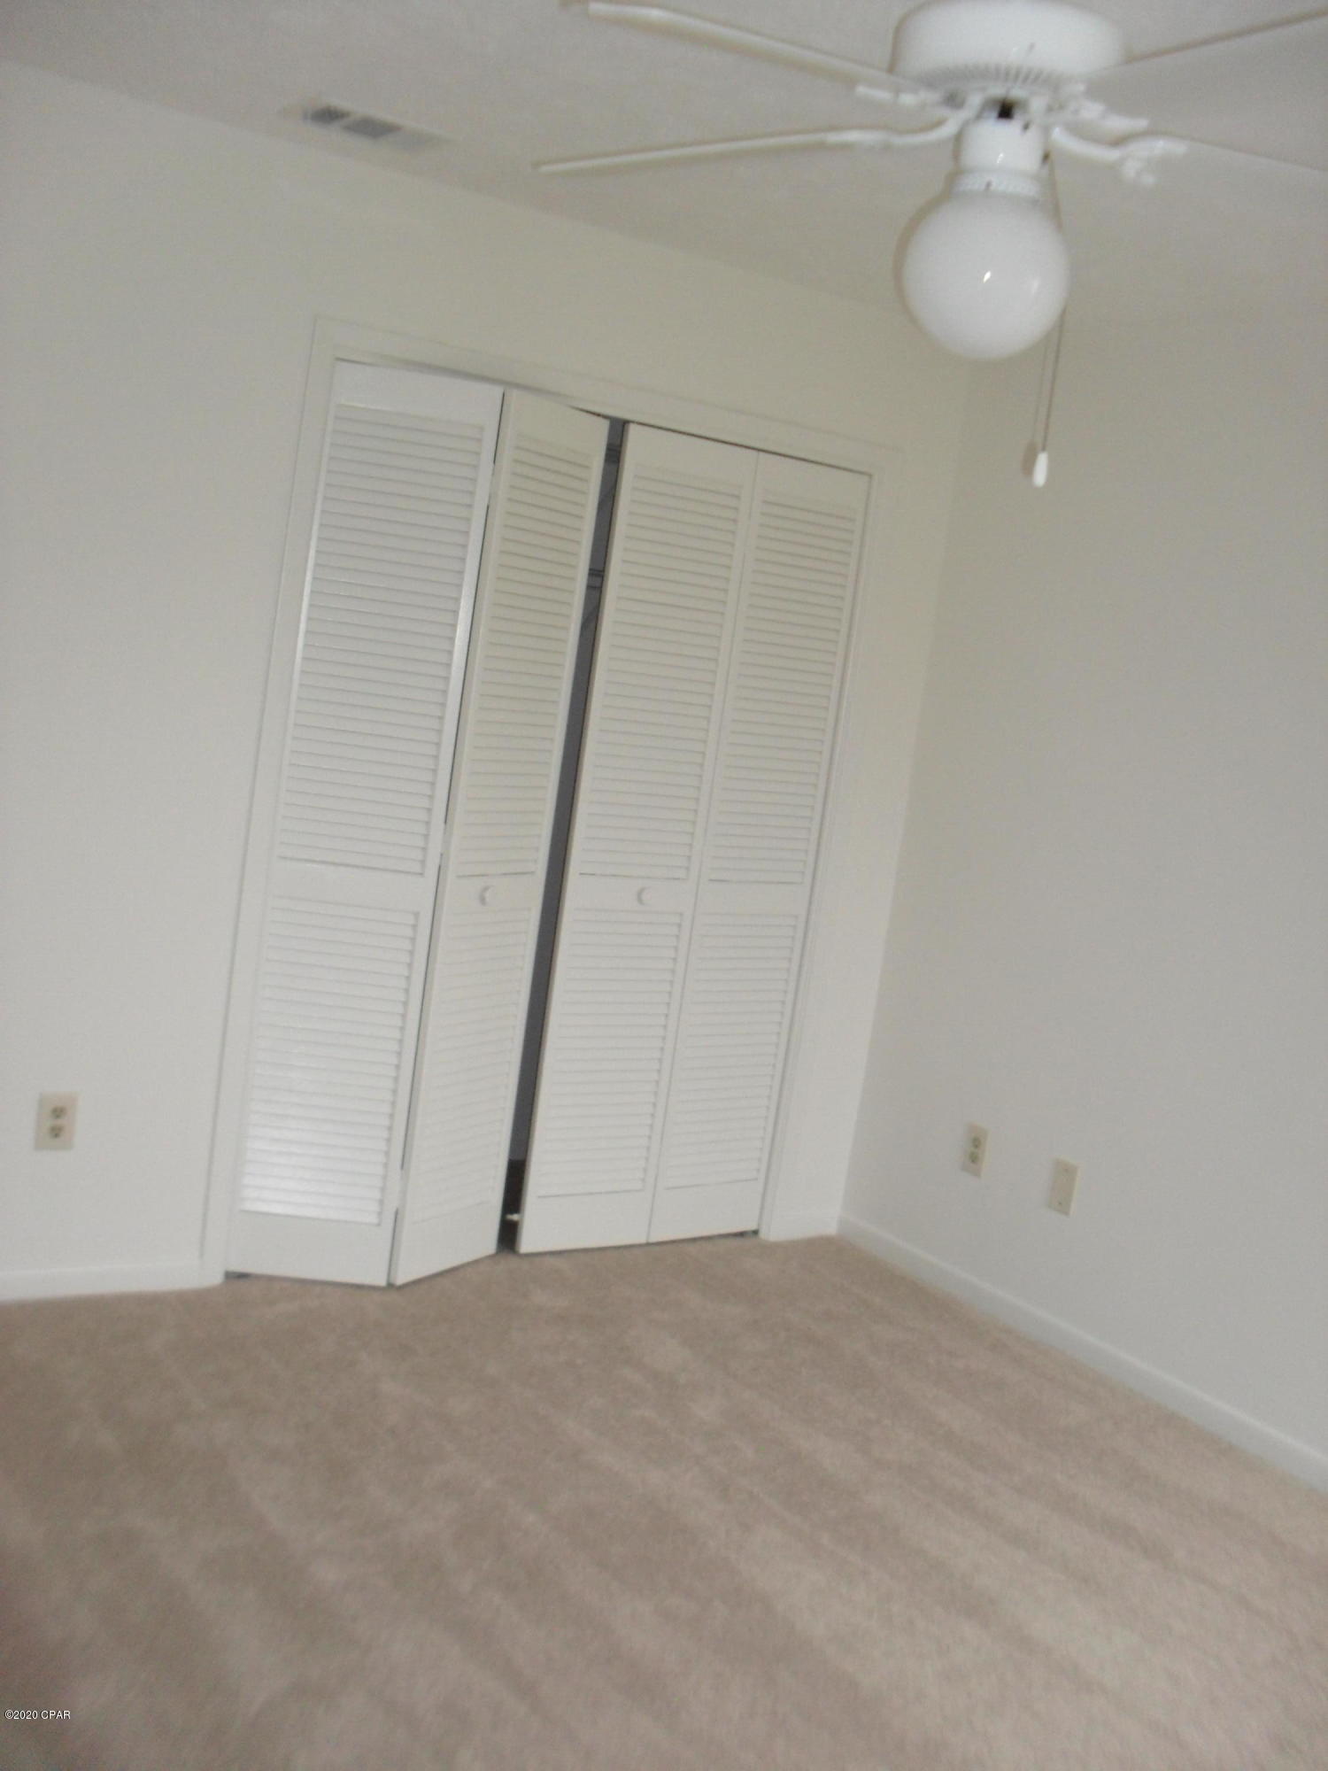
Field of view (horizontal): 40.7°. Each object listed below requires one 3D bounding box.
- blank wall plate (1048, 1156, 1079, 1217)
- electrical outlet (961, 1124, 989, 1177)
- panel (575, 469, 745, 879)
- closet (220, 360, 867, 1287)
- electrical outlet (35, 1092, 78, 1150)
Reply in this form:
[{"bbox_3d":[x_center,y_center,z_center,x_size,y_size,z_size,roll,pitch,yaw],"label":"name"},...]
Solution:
[{"bbox_3d":[0.962,0.726,4.310,0.010,0.118,0.074,3,9,-34],"label":"blank wall plate"},{"bbox_3d":[0.792,0.676,4.561,0.010,0.118,0.074,3,9,-34],"label":"electrical outlet"},{"bbox_3d":[-0.008,-0.501,4.343,0.328,0.975,0.032,3,9,-34],"label":"panel"},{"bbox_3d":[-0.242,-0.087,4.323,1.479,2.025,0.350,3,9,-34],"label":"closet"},{"bbox_3d":[-1.258,0.489,3.709,0.074,0.118,0.010,3,9,-34],"label":"electrical outlet"}]

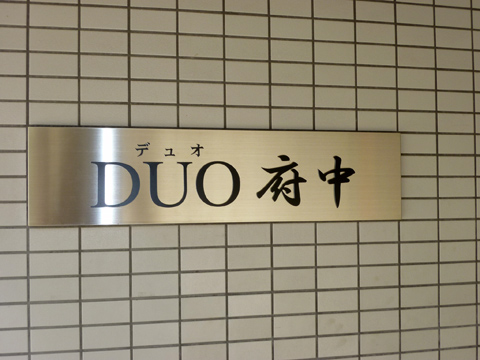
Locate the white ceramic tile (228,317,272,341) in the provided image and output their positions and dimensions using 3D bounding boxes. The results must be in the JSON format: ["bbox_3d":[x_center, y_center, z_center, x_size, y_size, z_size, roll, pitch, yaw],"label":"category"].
[{"bbox_3d":[0.020,0.317,1.247,0.096,0.045,0.009,0,-2,-13],"label":"white ceramic tile"}]

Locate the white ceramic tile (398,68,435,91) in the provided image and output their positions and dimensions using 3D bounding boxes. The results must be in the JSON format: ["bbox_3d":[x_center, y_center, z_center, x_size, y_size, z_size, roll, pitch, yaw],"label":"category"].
[{"bbox_3d":[0.406,-0.234,1.347,0.095,0.045,0.008,0,-2,-13],"label":"white ceramic tile"}]

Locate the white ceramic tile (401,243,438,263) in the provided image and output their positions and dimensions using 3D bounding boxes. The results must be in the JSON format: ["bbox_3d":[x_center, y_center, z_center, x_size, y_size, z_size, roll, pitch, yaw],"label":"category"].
[{"bbox_3d":[0.410,0.166,1.339,0.095,0.045,0.008,0,-1,-13],"label":"white ceramic tile"}]

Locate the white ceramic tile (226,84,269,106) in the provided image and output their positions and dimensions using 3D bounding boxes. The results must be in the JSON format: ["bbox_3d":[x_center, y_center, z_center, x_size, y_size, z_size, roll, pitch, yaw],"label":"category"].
[{"bbox_3d":[0.016,-0.183,1.260,0.096,0.045,0.009,0,-2,-13],"label":"white ceramic tile"}]

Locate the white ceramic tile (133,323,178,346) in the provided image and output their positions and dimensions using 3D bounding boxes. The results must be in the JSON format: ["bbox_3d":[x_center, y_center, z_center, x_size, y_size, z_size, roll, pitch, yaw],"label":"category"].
[{"bbox_3d":[-0.175,0.318,1.204,0.095,0.045,0.008,0,-1,-13],"label":"white ceramic tile"}]

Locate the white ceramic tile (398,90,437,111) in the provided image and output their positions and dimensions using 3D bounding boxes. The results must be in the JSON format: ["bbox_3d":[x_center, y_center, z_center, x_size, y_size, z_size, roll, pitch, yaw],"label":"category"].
[{"bbox_3d":[0.407,-0.184,1.347,0.095,0.045,0.008,0,-1,-13],"label":"white ceramic tile"}]

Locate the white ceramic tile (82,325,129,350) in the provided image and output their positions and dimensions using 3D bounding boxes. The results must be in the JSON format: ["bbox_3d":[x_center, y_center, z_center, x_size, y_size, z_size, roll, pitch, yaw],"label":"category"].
[{"bbox_3d":[-0.273,0.318,1.181,0.096,0.045,0.009,0,-2,-13],"label":"white ceramic tile"}]

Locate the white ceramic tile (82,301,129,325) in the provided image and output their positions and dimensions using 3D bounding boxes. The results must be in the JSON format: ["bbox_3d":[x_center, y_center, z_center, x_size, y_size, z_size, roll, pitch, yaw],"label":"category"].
[{"bbox_3d":[-0.272,0.268,1.183,0.095,0.045,0.008,0,-1,-13],"label":"white ceramic tile"}]

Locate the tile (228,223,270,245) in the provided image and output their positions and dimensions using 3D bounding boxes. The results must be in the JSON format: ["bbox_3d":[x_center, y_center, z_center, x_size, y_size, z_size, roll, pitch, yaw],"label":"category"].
[{"bbox_3d":[0.018,0.117,1.252,0.096,0.045,0.009,0,-2,-13],"label":"tile"}]

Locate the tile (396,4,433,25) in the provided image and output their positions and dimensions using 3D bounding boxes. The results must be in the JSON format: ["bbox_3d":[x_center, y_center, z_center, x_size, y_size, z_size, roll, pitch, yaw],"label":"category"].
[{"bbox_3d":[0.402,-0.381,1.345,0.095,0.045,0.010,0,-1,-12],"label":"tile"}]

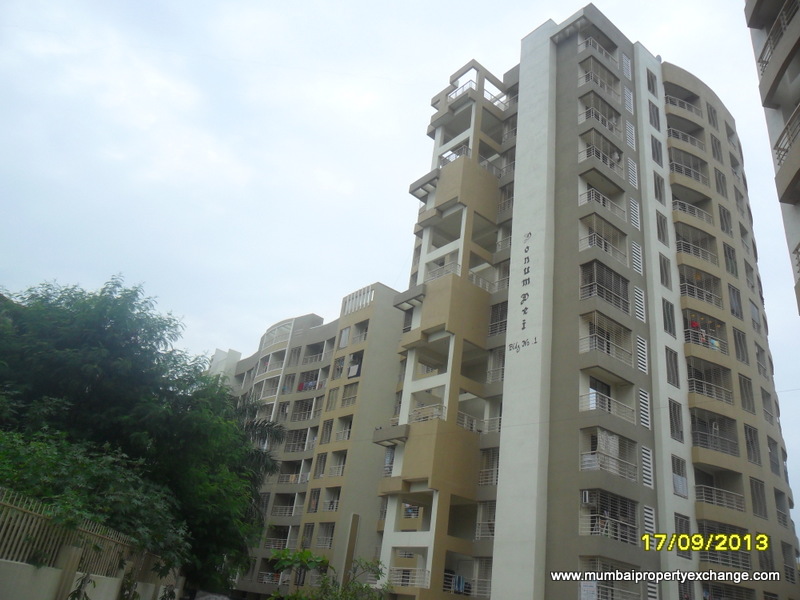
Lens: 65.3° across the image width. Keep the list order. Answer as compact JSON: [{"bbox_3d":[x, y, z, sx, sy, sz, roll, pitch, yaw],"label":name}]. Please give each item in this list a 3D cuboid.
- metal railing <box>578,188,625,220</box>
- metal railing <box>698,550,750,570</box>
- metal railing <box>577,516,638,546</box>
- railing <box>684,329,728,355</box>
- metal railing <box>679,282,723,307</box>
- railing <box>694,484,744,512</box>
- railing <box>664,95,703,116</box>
[{"bbox_3d":[11.644,-5.172,35.707,3.142,0.760,1.034,23,-29,-32],"label":"metal railing"},{"bbox_3d":[16.389,12.934,31.225,3.272,0.760,0.398,17,-26,-20],"label":"metal railing"},{"bbox_3d":[9.657,10.539,28.596,3.142,0.760,1.034,23,-29,-32],"label":"metal railing"},{"bbox_3d":[17.715,2.450,35.970,3.272,0.760,0.398,17,-26,-20],"label":"railing"},{"bbox_3d":[18.047,-0.182,37.162,3.272,0.760,0.398,17,-26,-20],"label":"metal railing"},{"bbox_3d":[16.719,10.324,32.407,3.272,0.760,0.398,17,-26,-20],"label":"railing"},{"bbox_3d":[19.703,-13.272,43.086,3.272,0.760,0.398,17,-26,-20],"label":"railing"}]

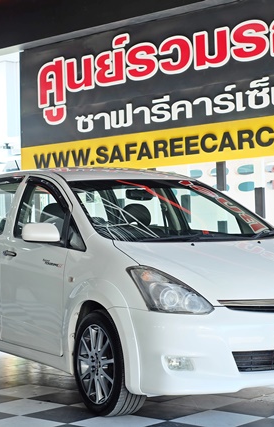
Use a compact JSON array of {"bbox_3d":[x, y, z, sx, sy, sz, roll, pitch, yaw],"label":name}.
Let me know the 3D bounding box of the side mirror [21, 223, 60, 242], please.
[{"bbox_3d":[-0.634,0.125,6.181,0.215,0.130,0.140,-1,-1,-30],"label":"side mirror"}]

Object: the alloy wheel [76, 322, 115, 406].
[{"bbox_3d":[-0.172,0.916,5.781,0.175,0.486,0.486,-1,-1,-30],"label":"alloy wheel"}]

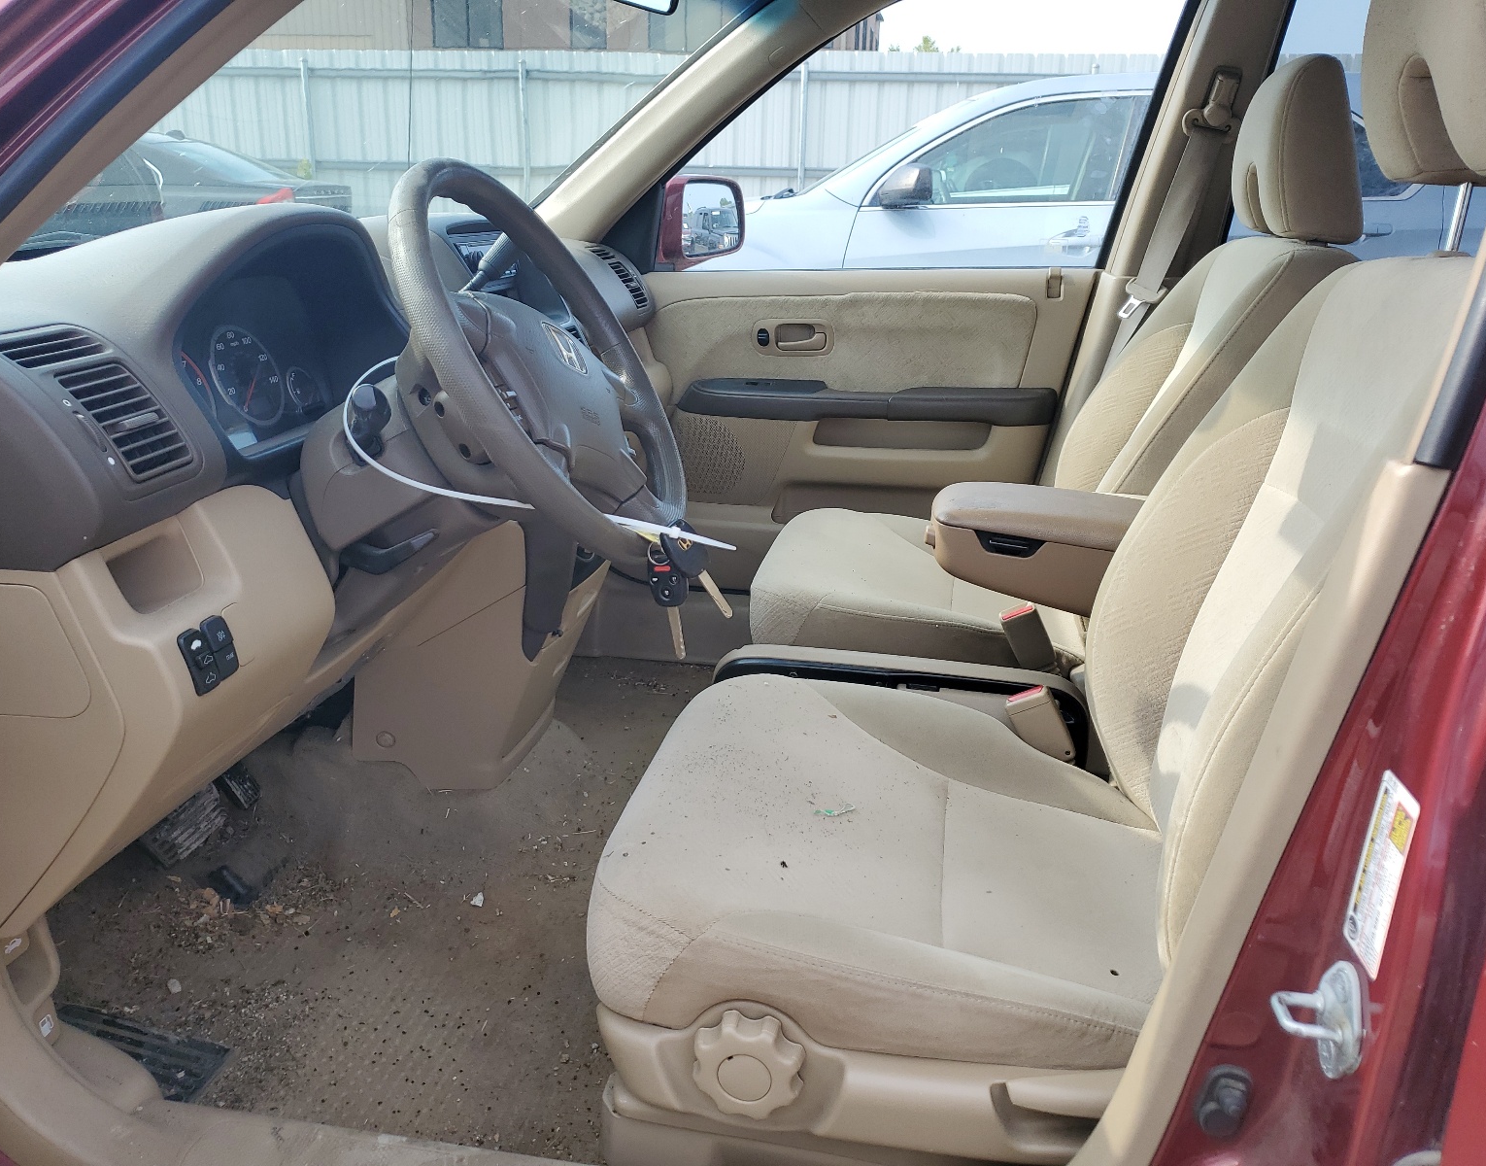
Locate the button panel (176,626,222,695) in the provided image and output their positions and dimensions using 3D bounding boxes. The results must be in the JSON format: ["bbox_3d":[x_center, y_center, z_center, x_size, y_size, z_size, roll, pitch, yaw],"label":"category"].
[{"bbox_3d":[-0.411,0.060,0.879,0.015,0.049,0.026,-8,17,15],"label":"button panel"}]

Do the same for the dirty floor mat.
[{"bbox_3d":[-0.294,0.302,1.585,0.700,0.140,1.250,3,19,12],"label":"dirty floor mat"}]

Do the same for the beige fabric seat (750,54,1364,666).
[{"bbox_3d":[0.426,-0.224,1.621,0.770,0.930,0.530,3,19,12],"label":"beige fabric seat"}]

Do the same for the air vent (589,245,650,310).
[{"bbox_3d":[-0.209,-0.503,1.927,0.050,0.135,0.085,-33,9,21],"label":"air vent"}]

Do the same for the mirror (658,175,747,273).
[{"bbox_3d":[-0.106,-0.684,2.220,0.120,0.180,0.220,10,22,30],"label":"mirror"}]

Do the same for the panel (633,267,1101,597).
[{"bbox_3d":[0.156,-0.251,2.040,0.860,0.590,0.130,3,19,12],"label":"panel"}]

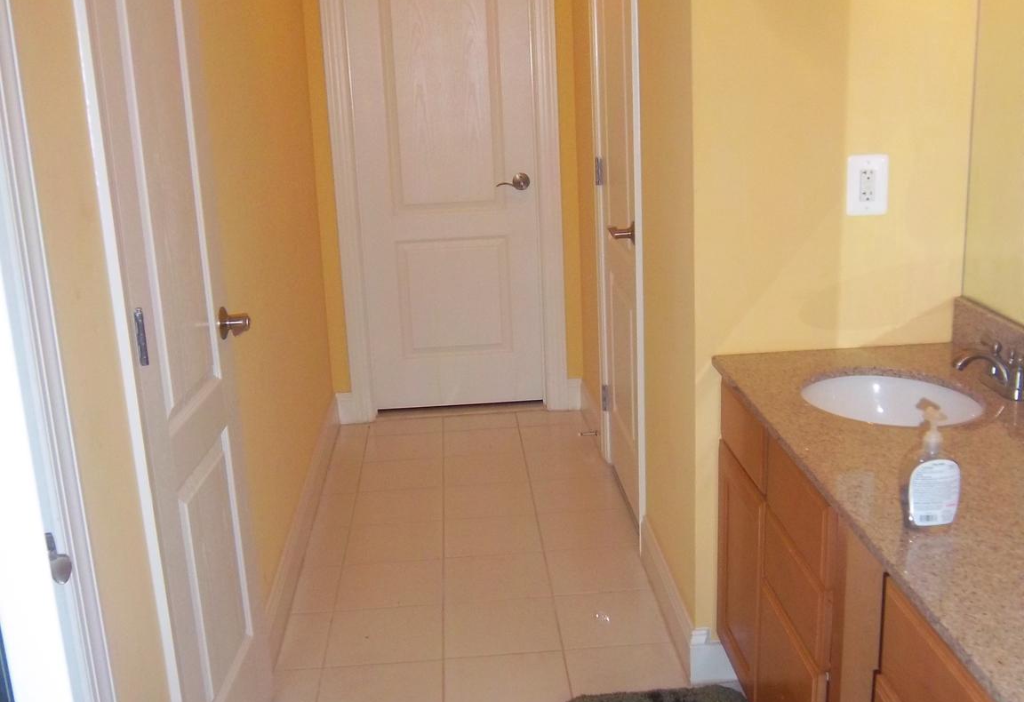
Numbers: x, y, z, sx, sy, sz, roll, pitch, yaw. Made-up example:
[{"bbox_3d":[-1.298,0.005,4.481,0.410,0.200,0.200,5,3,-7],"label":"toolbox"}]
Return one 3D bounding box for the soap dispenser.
[{"bbox_3d":[0.605,0.163,1.593,0.080,0.184,0.056,-3,16,-3],"label":"soap dispenser"}]

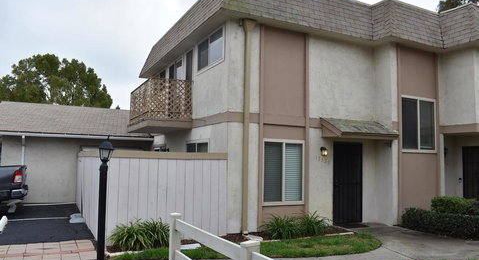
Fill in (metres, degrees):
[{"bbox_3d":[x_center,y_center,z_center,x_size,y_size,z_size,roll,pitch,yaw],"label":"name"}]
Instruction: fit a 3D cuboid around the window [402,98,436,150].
[{"bbox_3d":[5.007,-0.135,9.982,1.462,1.537,0.101,3,-5,-28],"label":"window"}]

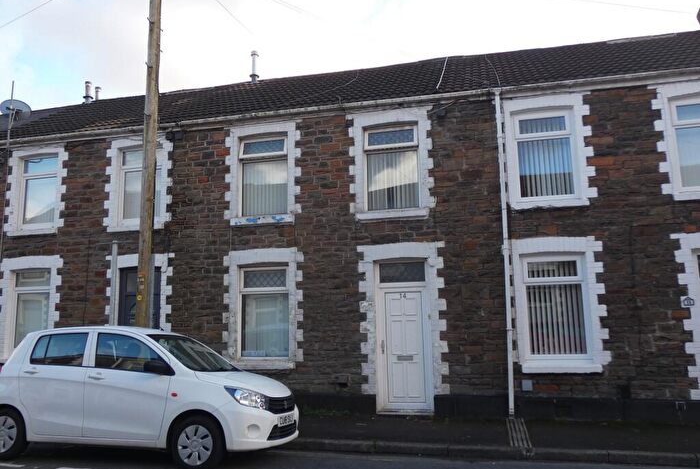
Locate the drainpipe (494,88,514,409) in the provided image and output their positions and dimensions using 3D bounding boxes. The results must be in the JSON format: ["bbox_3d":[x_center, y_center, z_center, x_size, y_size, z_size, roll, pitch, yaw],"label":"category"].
[{"bbox_3d":[2.484,0.196,9.089,0.110,5.256,0.100,-2,-9,12],"label":"drainpipe"}]

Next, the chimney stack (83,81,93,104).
[{"bbox_3d":[-6.827,-3.695,14.754,0.235,0.621,0.235,-3,-9,12],"label":"chimney stack"}]

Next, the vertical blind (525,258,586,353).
[{"bbox_3d":[3.280,1.143,9.039,0.887,1.514,0.080,-3,-9,12],"label":"vertical blind"}]

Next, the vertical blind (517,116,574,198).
[{"bbox_3d":[3.208,-1.273,9.301,0.827,1.306,0.100,-3,-8,13],"label":"vertical blind"}]

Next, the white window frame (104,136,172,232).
[{"bbox_3d":[-4.034,-0.960,10.880,1.446,1.796,0.200,-3,-8,13],"label":"white window frame"}]

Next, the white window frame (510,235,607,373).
[{"bbox_3d":[3.270,1.093,8.812,1.343,2.062,0.200,-3,-8,13],"label":"white window frame"}]

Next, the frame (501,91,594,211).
[{"bbox_3d":[3.223,-1.330,9.150,1.337,1.824,0.200,-3,-8,13],"label":"frame"}]

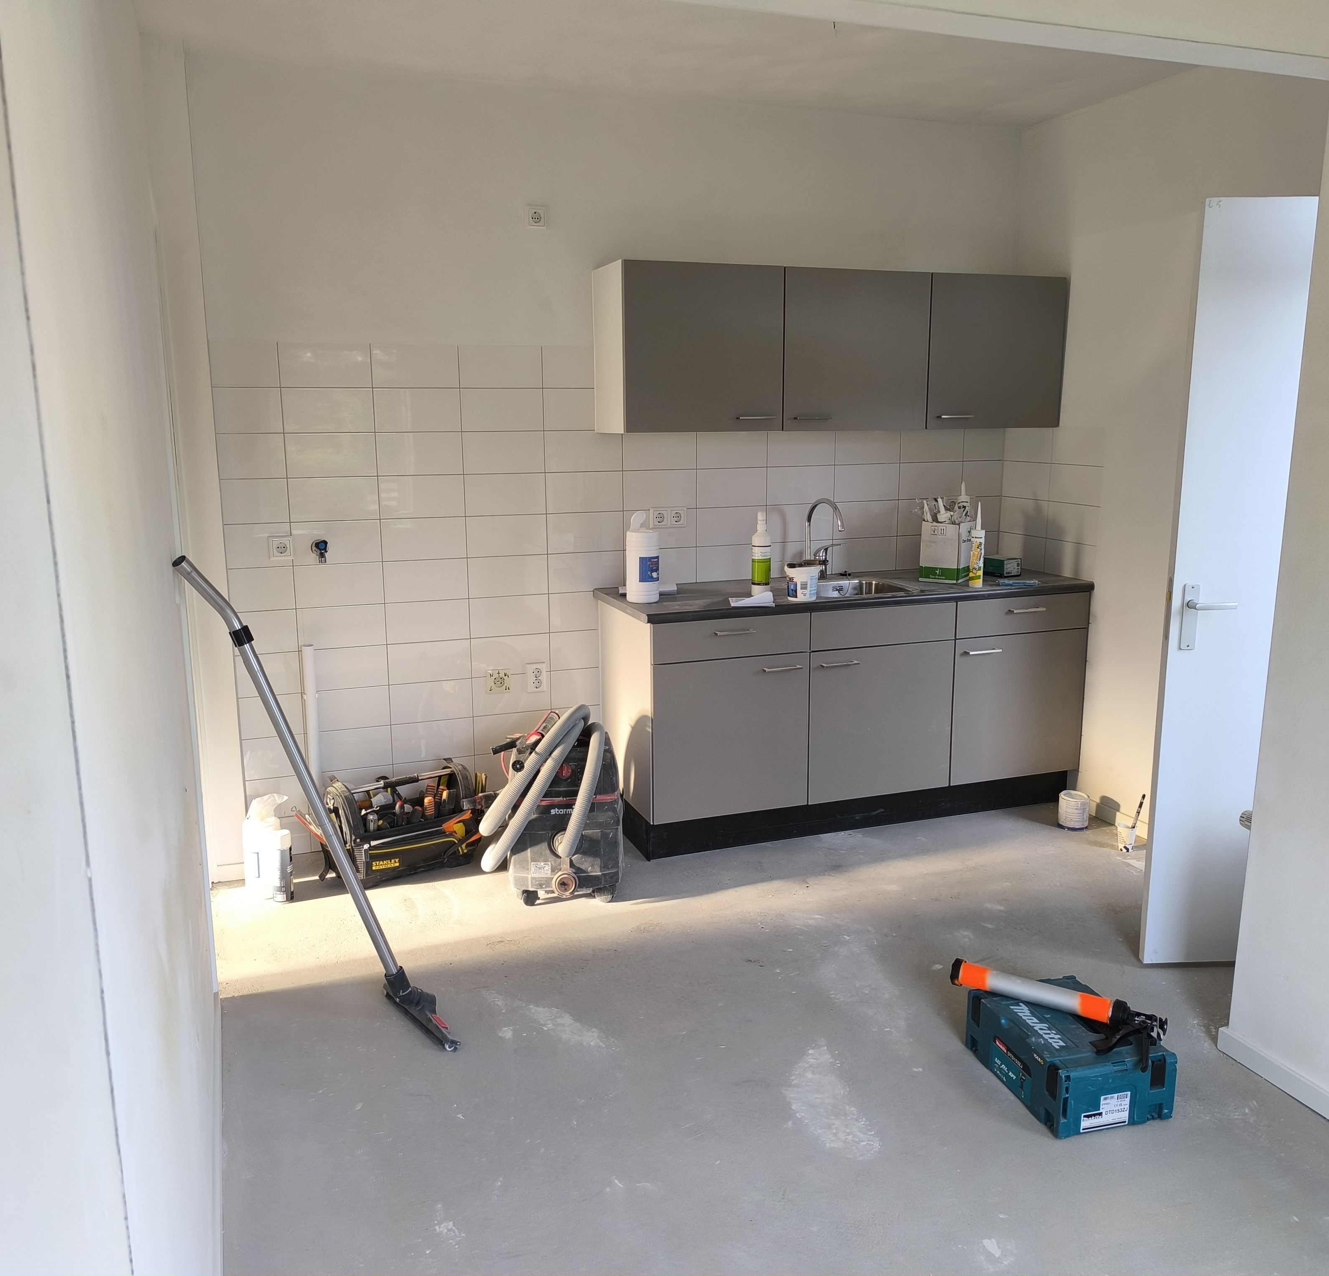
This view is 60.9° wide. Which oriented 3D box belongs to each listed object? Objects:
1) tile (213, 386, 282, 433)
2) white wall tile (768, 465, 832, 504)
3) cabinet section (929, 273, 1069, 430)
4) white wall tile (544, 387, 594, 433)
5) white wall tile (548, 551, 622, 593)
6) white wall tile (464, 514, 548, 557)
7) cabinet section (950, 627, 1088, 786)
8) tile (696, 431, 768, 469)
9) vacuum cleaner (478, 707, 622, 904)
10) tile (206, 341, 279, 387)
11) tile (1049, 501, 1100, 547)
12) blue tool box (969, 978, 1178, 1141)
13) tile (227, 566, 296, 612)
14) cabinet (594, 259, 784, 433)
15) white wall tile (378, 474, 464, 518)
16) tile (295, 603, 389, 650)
[{"bbox_3d":[-1.392,-0.760,3.787,0.211,0.148,0.010,-5,13,-20],"label":"tile"},{"bbox_3d":[0.546,-0.610,4.525,0.298,0.148,0.010,-4,12,-20],"label":"white wall tile"},{"bbox_3d":[1.225,-1.121,4.494,0.613,0.571,0.334,-4,12,-20],"label":"cabinet section"},{"bbox_3d":[-0.299,-0.837,4.147,0.297,0.147,0.010,-4,12,-20],"label":"white wall tile"},{"bbox_3d":[-0.295,-0.251,4.290,0.299,0.149,0.010,-4,12,-20],"label":"white wall tile"},{"bbox_3d":[-0.582,-0.380,4.170,0.299,0.148,0.010,-5,13,-20],"label":"white wall tile"},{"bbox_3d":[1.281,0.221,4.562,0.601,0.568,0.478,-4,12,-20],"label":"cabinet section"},{"bbox_3d":[0.267,-0.737,4.408,0.299,0.149,0.010,-4,12,-20],"label":"tile"},{"bbox_3d":[-0.373,0.537,3.761,0.430,0.595,0.460,-2,11,-6],"label":"vacuum cleaner"},{"bbox_3d":[-1.387,-0.906,3.750,0.210,0.149,0.010,-4,12,-20],"label":"tile"},{"bbox_3d":[1.615,-0.452,4.461,0.010,0.148,0.298,-5,12,-20],"label":"tile"},{"bbox_3d":[0.949,0.974,2.690,0.295,0.157,0.395,-3,12,-15],"label":"blue tool box"},{"bbox_3d":[-1.390,-0.169,3.911,0.211,0.148,0.010,-5,13,-20],"label":"tile"},{"bbox_3d":[0.083,-1.027,4.058,0.600,0.563,0.350,-4,12,-20],"label":"cabinet"},{"bbox_3d":[-0.866,-0.506,4.038,0.299,0.148,0.010,-5,13,-20],"label":"white wall tile"},{"bbox_3d":[-1.141,-0.040,4.015,0.298,0.148,0.010,-4,12,-20],"label":"tile"}]

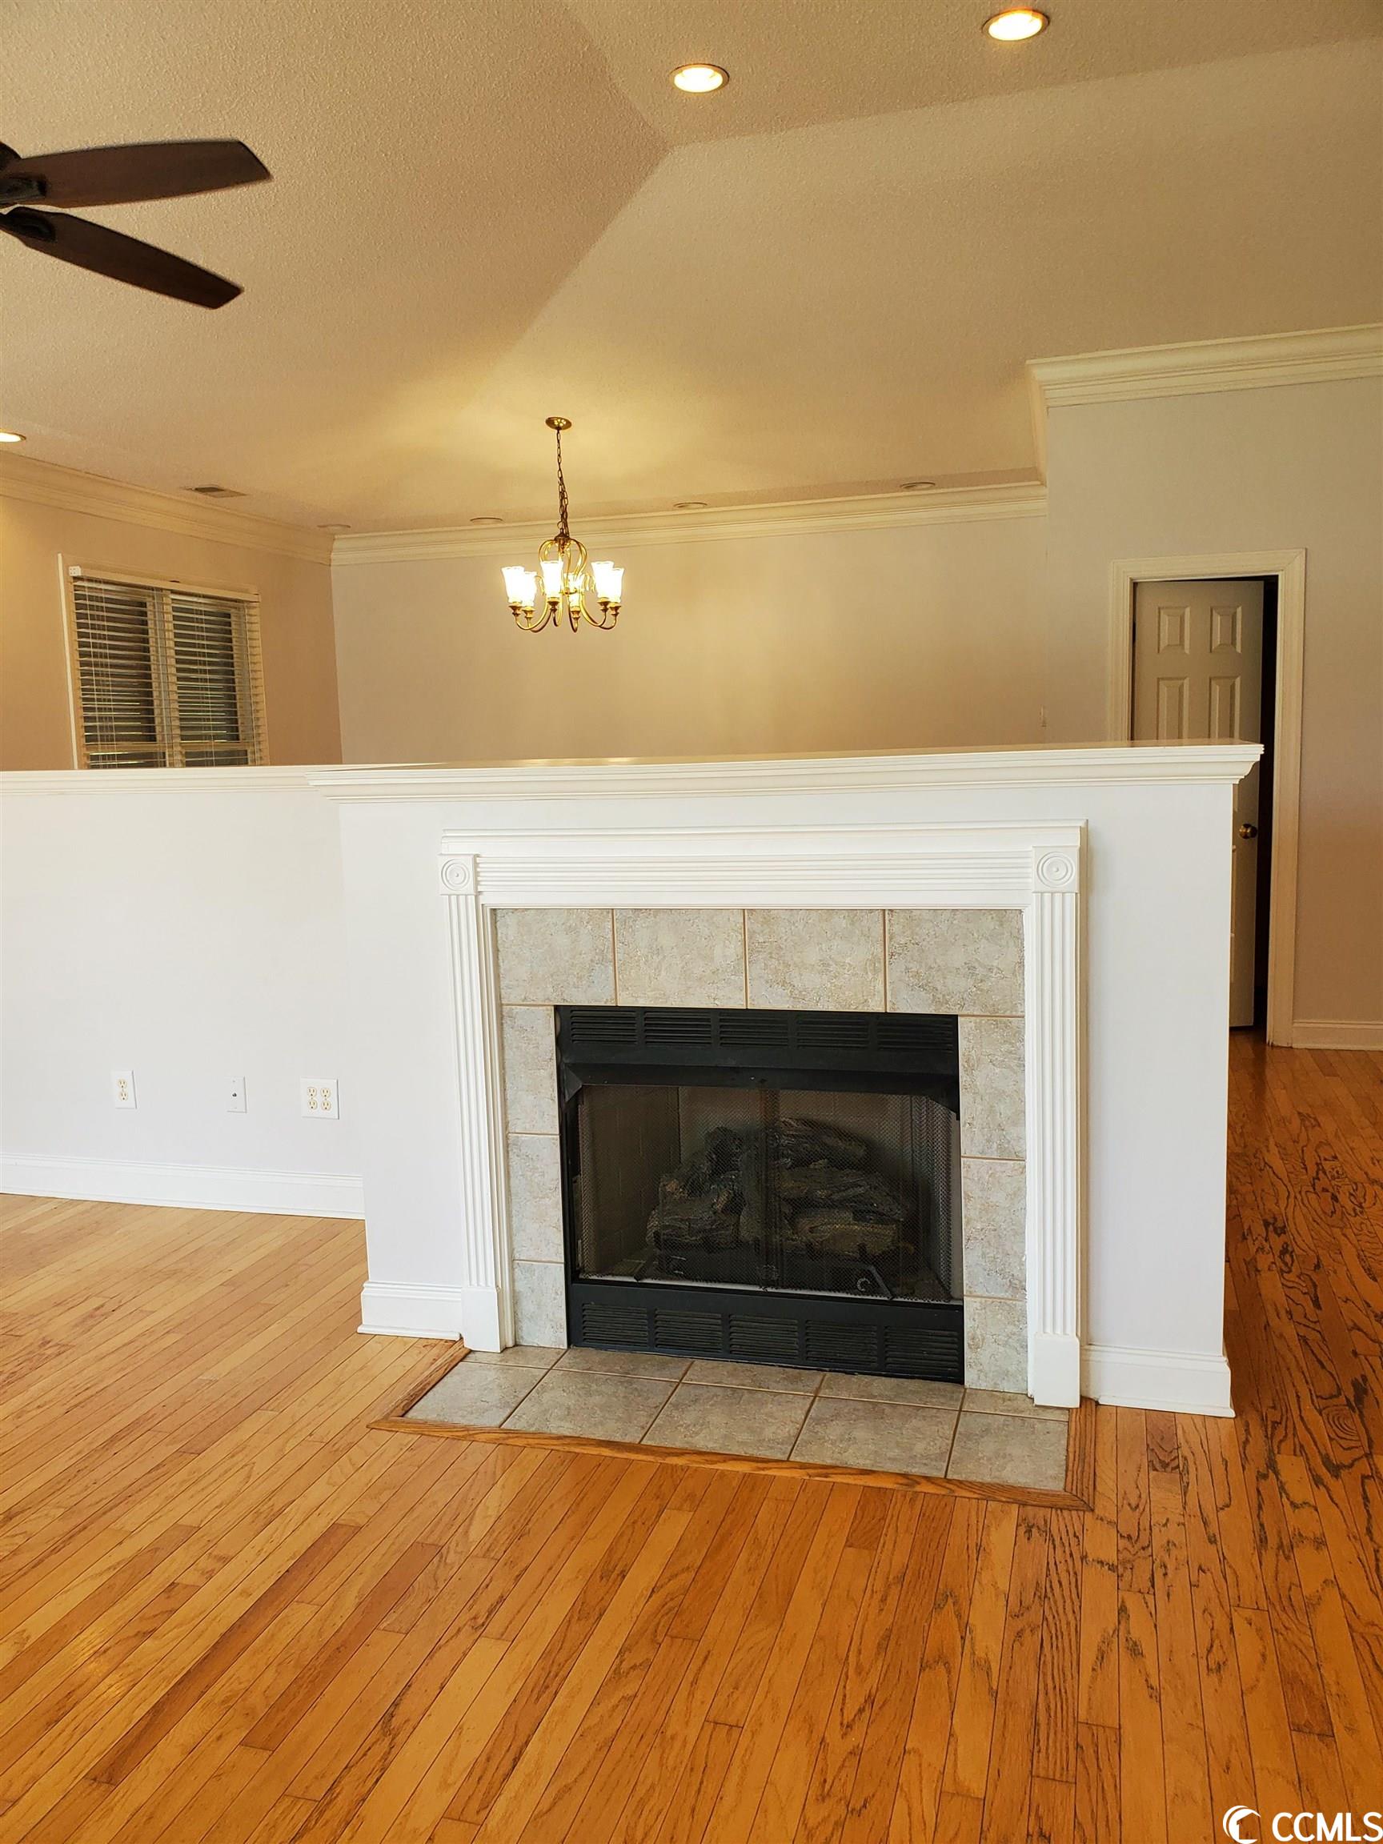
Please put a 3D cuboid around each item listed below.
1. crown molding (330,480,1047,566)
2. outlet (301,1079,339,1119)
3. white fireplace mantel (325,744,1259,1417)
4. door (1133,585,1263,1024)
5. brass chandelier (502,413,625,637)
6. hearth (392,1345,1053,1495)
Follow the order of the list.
[{"bbox_3d":[-0.185,-2.760,9.688,5.313,0.193,0.092,0,8,16],"label":"crown molding"},{"bbox_3d":[-1.135,0.544,4.234,0.120,0.120,0.009,0,8,16],"label":"outlet"},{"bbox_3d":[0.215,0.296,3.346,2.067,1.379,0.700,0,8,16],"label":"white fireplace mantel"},{"bbox_3d":[2.329,-0.515,6.411,0.608,2.035,0.037,-2,7,-5],"label":"door"},{"bbox_3d":[-0.748,-2.295,8.064,0.690,1.220,0.690,-2,7,0],"label":"brass chandelier"},{"bbox_3d":[0.100,1.042,2.977,1.373,0.023,0.398,0,8,16],"label":"hearth"}]

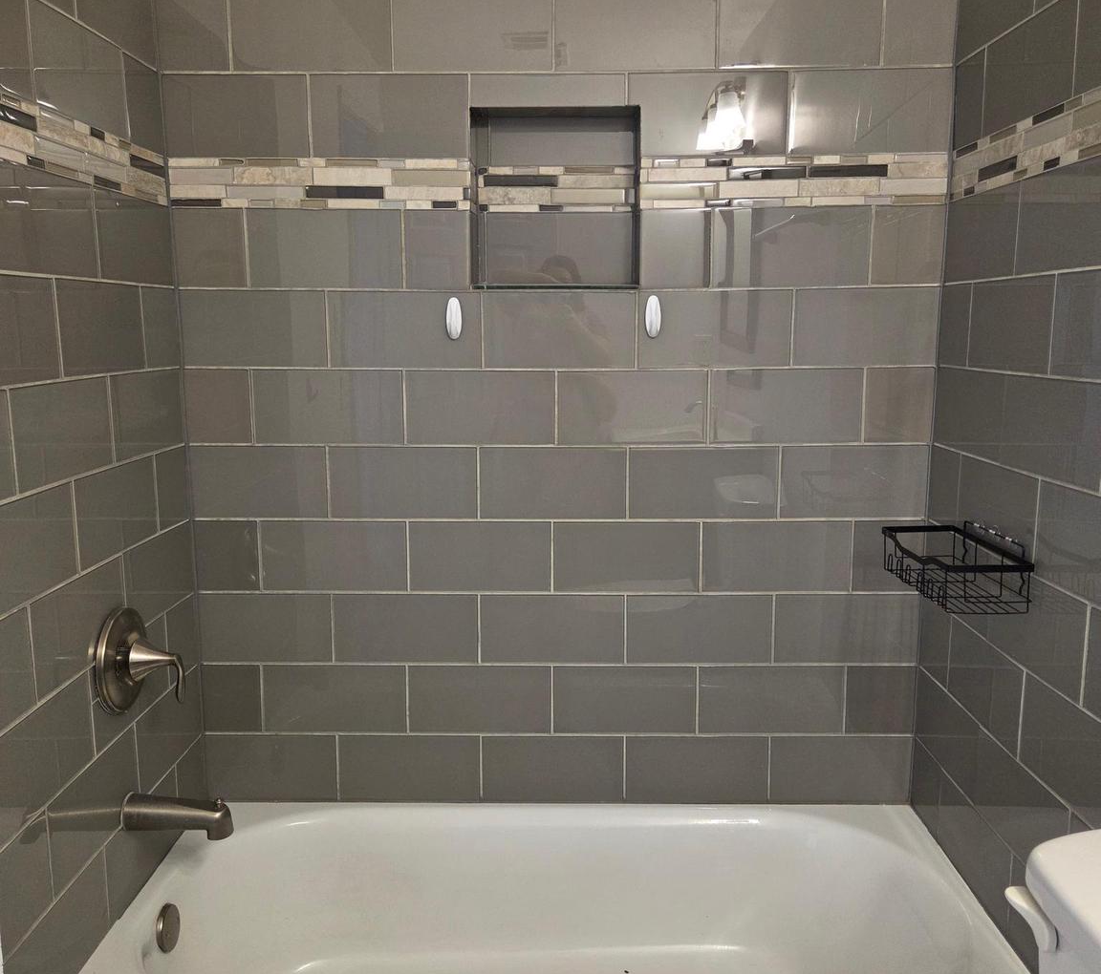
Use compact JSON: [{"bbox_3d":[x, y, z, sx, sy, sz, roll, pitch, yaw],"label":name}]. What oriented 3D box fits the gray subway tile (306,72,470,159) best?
[{"bbox_3d":[-0.307,-0.709,1.867,0.302,0.151,0.010,0,10,1],"label":"gray subway tile"}]

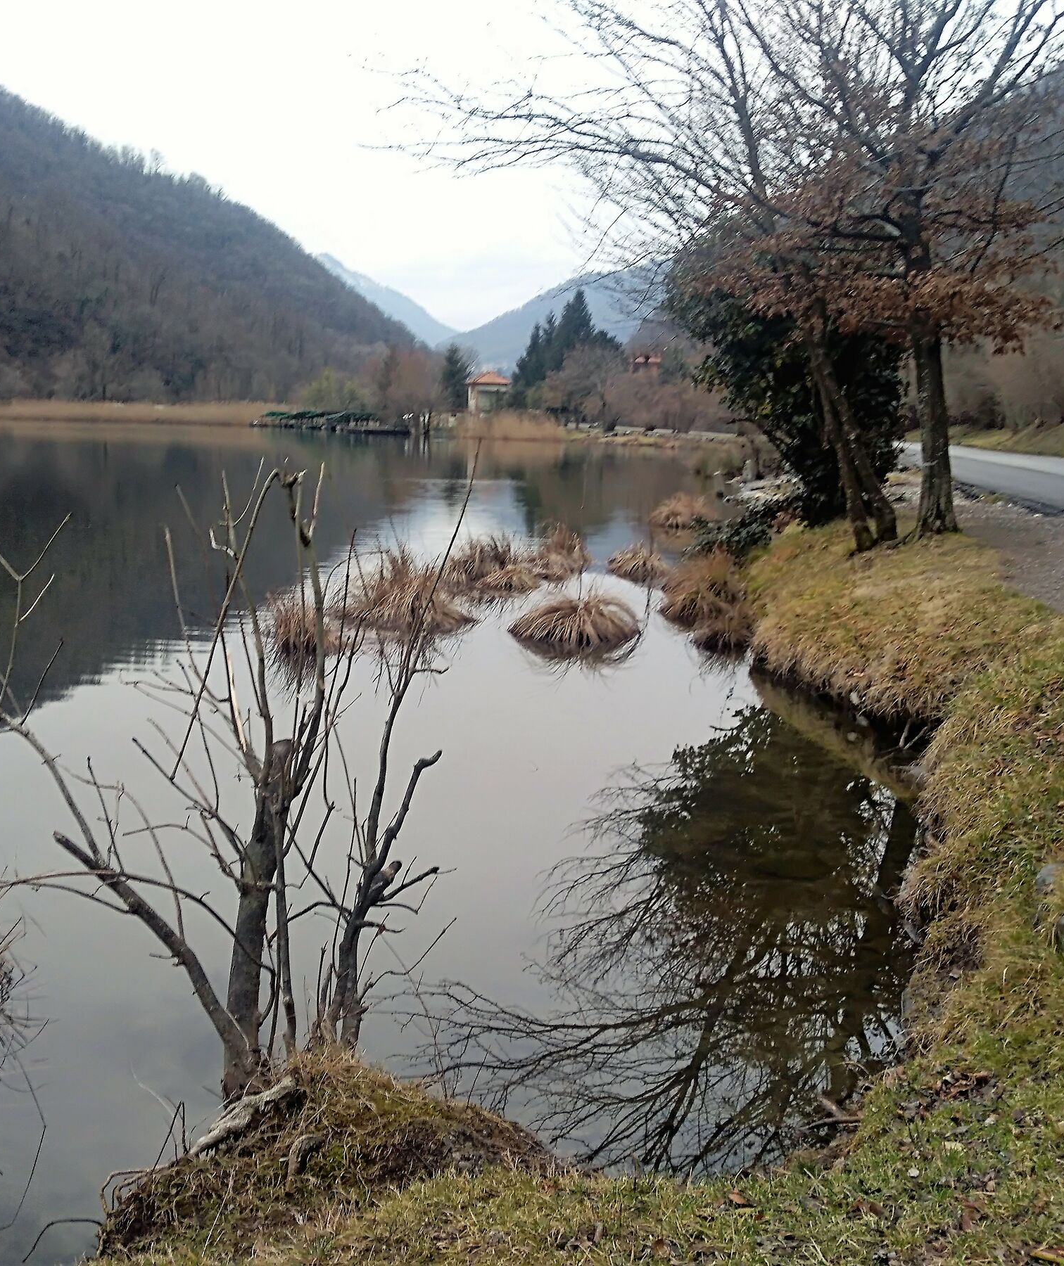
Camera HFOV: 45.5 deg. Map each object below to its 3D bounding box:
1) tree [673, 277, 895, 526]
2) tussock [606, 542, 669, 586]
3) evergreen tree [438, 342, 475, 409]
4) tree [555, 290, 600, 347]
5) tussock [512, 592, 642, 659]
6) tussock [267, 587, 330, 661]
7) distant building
[{"bbox_3d":[3.525,-3.270,17.999,3.300,3.402,3.100,1,10,0],"label":"tree"},{"bbox_3d":[1.251,-0.856,14.767,0.770,0.430,0.750,1,10,0],"label":"tussock"},{"bbox_3d":[-9.987,-33.036,166.833,4.700,9.869,4.700,1,10,0],"label":"evergreen tree"},{"bbox_3d":[4.957,-30.960,141.789,5.600,14.463,5.600,1,10,0],"label":"tree"},{"bbox_3d":[0.365,-0.171,10.828,1.120,0.400,1.080,1,10,0],"label":"tussock"},{"bbox_3d":[-1.858,-0.136,10.230,0.570,0.480,0.560,1,10,0],"label":"tussock"},{"bbox_3d":[-5.148,-27.865,149.449,4.900,5.712,4.600,-2,10,-17],"label":"distant building"}]

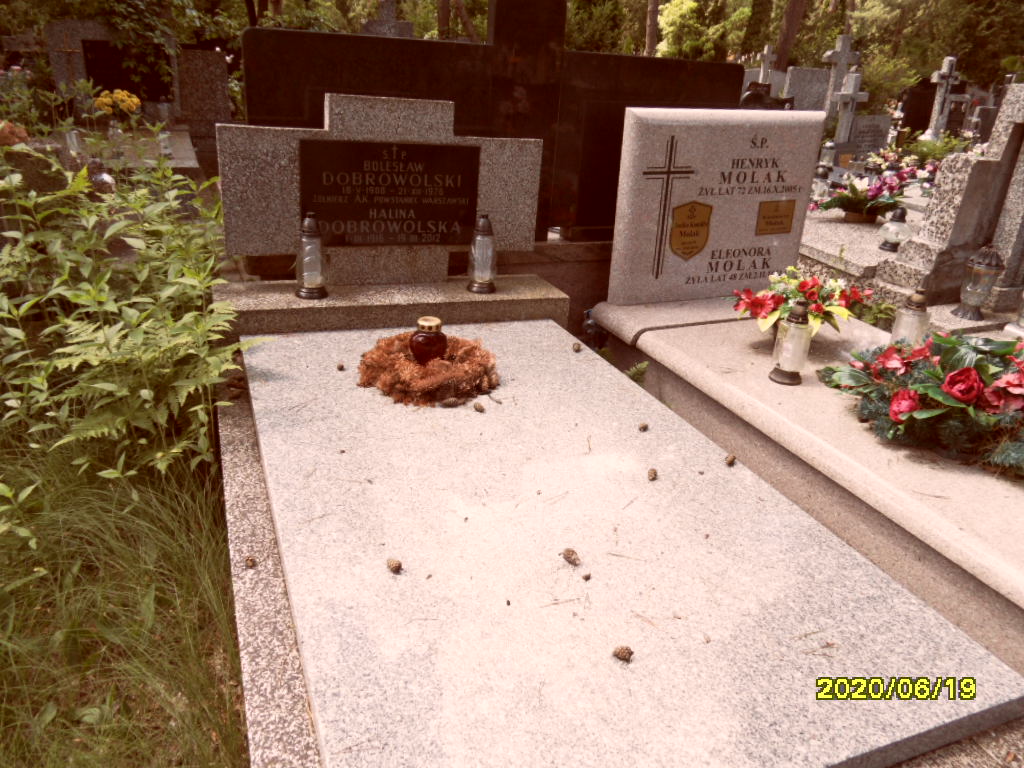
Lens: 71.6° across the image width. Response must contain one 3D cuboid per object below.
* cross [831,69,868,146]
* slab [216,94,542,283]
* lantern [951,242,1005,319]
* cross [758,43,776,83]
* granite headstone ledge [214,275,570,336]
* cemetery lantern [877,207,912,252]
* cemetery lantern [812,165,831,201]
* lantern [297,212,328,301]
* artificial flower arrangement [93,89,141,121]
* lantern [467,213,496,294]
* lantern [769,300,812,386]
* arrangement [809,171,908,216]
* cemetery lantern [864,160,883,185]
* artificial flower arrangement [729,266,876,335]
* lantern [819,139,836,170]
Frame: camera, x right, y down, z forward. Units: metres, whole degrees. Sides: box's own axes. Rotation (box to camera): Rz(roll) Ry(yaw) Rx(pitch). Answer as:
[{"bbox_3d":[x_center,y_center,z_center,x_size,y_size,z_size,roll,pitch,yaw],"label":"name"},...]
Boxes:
[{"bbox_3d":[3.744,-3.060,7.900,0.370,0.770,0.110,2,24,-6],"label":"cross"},{"bbox_3d":[-0.423,-0.667,2.490,1.106,0.622,0.080,-5,24,-22],"label":"slab"},{"bbox_3d":[1.872,-0.404,2.836,0.150,0.293,0.150,-5,26,-23],"label":"lantern"},{"bbox_3d":[5.735,-7.065,16.000,0.430,1.020,0.140,-2,24,-15],"label":"cross"},{"bbox_3d":[-0.369,-0.248,2.323,1.102,0.121,0.273,-5,26,-22],"label":"granite headstone ledge"},{"bbox_3d":[2.033,-0.824,3.769,0.167,0.218,0.167,-5,26,-23],"label":"cemetery lantern"},{"bbox_3d":[2.316,-1.490,5.287,0.131,0.258,0.131,-5,26,-23],"label":"cemetery lantern"},{"bbox_3d":[-0.591,-0.379,2.087,0.096,0.243,0.096,-5,26,-23],"label":"lantern"},{"bbox_3d":[-3.612,-2.541,6.500,0.390,0.300,0.340,-6,25,-22],"label":"artificial flower arrangement"},{"bbox_3d":[-0.088,-0.423,2.296,0.094,0.244,0.094,5,24,-2],"label":"lantern"},{"bbox_3d":[0.786,-0.116,1.963,0.091,0.232,0.091,-5,26,-23],"label":"lantern"},{"bbox_3d":[2.154,-1.168,4.400,0.530,0.270,0.360,15,25,22],"label":"arrangement"},{"bbox_3d":[3.045,-1.741,6.013,0.144,0.268,0.144,-5,26,-23],"label":"cemetery lantern"},{"bbox_3d":[1.023,-0.288,2.510,0.450,0.260,0.340,14,25,20],"label":"artificial flower arrangement"},{"bbox_3d":[3.333,-2.414,7.500,0.120,0.290,0.120,-6,25,-22],"label":"lantern"}]

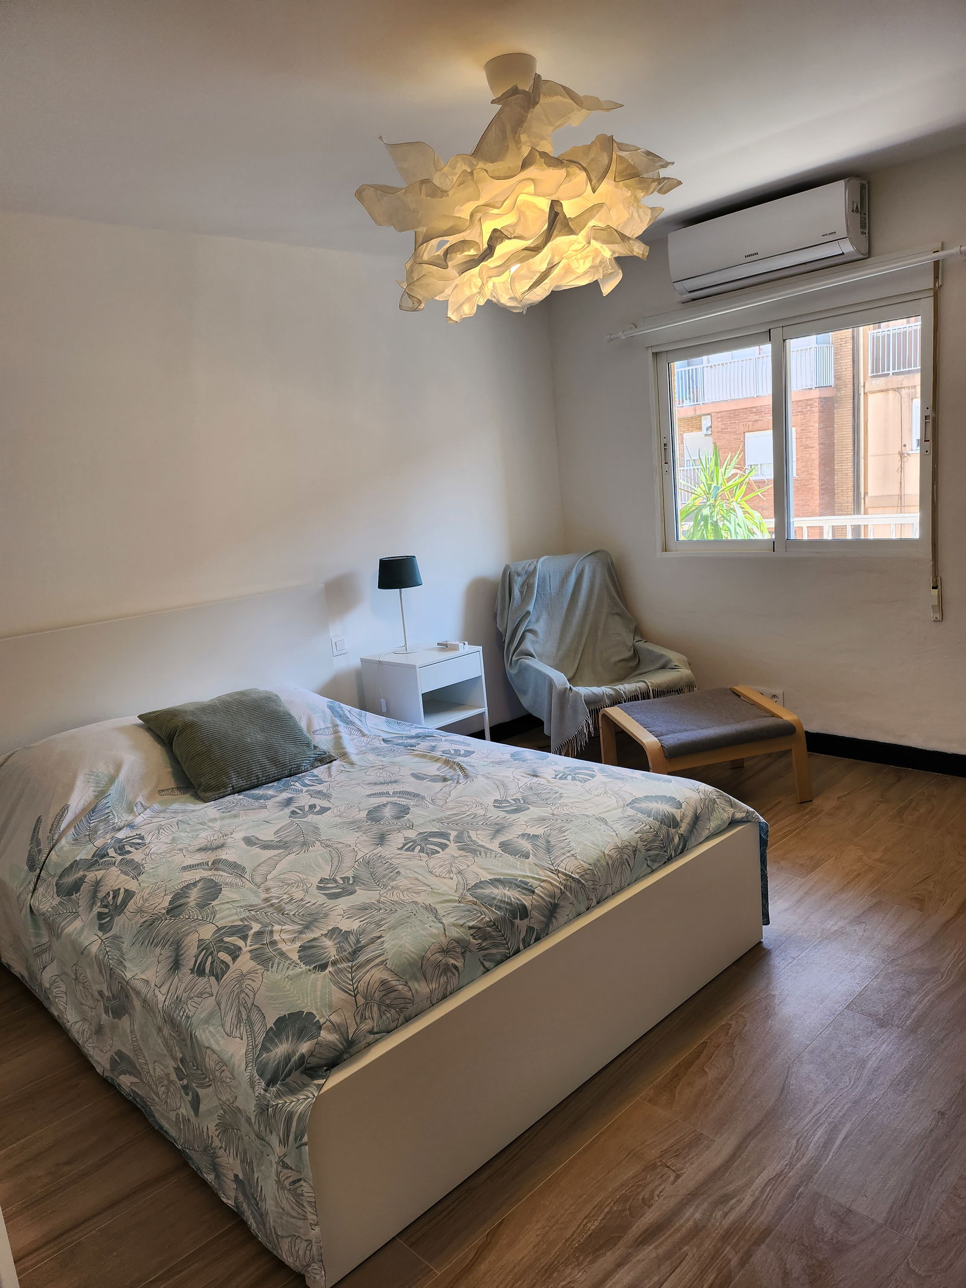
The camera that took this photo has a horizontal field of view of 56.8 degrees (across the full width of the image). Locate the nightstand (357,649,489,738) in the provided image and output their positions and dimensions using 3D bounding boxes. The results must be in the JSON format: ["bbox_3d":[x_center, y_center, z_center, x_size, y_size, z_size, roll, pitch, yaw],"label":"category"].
[{"bbox_3d":[-0.258,0.353,4.202,0.392,0.638,0.404,6,15,45],"label":"nightstand"}]

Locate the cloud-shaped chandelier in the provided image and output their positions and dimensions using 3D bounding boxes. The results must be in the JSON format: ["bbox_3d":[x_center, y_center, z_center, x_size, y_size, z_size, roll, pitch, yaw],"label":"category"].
[{"bbox_3d":[0.090,-1.199,2.390,0.860,0.640,0.860,-15,14,-42],"label":"cloud-shaped chandelier"}]

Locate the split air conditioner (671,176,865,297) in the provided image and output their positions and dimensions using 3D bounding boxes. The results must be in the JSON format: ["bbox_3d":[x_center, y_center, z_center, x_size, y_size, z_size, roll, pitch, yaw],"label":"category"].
[{"bbox_3d":[1.203,-1.726,3.834,0.205,0.295,0.815,-15,14,-42],"label":"split air conditioner"}]

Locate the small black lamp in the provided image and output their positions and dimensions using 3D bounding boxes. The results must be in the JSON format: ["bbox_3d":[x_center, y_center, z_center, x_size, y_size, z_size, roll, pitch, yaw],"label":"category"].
[{"bbox_3d":[-0.377,-0.180,4.145,0.205,0.445,0.205,-5,10,1],"label":"small black lamp"}]

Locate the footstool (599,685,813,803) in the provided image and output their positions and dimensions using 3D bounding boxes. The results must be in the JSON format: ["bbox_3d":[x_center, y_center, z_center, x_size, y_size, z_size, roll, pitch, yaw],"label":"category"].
[{"bbox_3d":[0.919,0.456,3.752,0.670,0.400,0.540,-8,11,-16],"label":"footstool"}]

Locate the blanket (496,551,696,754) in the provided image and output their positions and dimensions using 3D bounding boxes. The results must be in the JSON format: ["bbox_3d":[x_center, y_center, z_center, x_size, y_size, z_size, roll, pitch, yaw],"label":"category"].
[{"bbox_3d":[0.524,0.029,4.282,0.710,0.860,0.800,-8,11,-14],"label":"blanket"}]

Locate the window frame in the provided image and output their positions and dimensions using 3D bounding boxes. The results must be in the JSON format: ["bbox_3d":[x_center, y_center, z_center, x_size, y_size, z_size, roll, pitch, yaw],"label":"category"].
[{"bbox_3d":[1.359,-0.917,4.072,0.080,1.035,1.300,-15,14,-42],"label":"window frame"}]

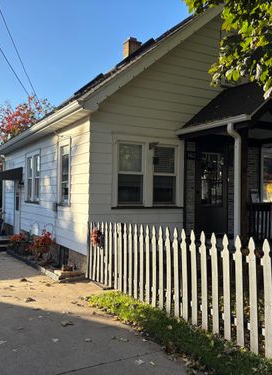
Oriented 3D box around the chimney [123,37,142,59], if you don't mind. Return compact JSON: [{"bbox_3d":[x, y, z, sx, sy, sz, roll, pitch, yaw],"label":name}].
[{"bbox_3d":[-0.113,-5.078,14.015,0.520,0.780,0.500,1,-1,-29],"label":"chimney"}]

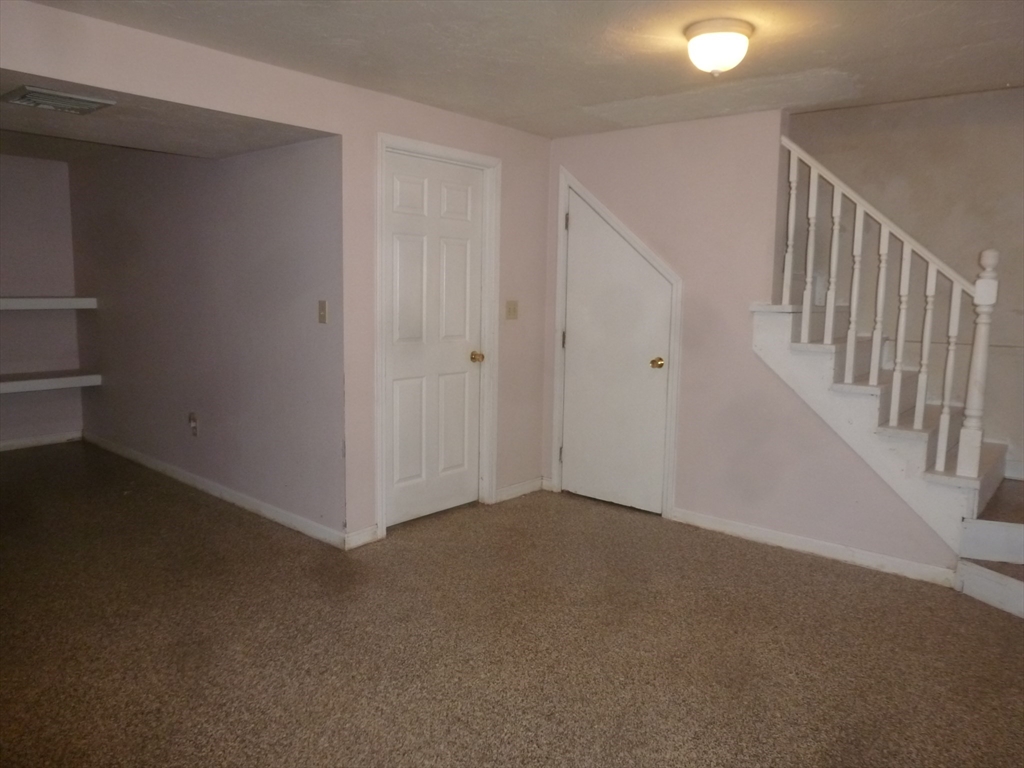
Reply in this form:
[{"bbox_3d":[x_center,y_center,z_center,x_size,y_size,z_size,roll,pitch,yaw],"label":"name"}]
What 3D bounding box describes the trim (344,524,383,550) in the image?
[{"bbox_3d":[-0.788,0.811,3.742,0.018,0.083,0.203,8,11,41],"label":"trim"}]

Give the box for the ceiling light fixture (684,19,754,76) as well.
[{"bbox_3d":[0.748,-1.199,2.579,0.254,0.157,0.254,1,8,0],"label":"ceiling light fixture"}]

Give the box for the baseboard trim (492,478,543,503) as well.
[{"bbox_3d":[0.050,0.699,4.666,0.018,0.083,0.443,8,11,41],"label":"baseboard trim"}]

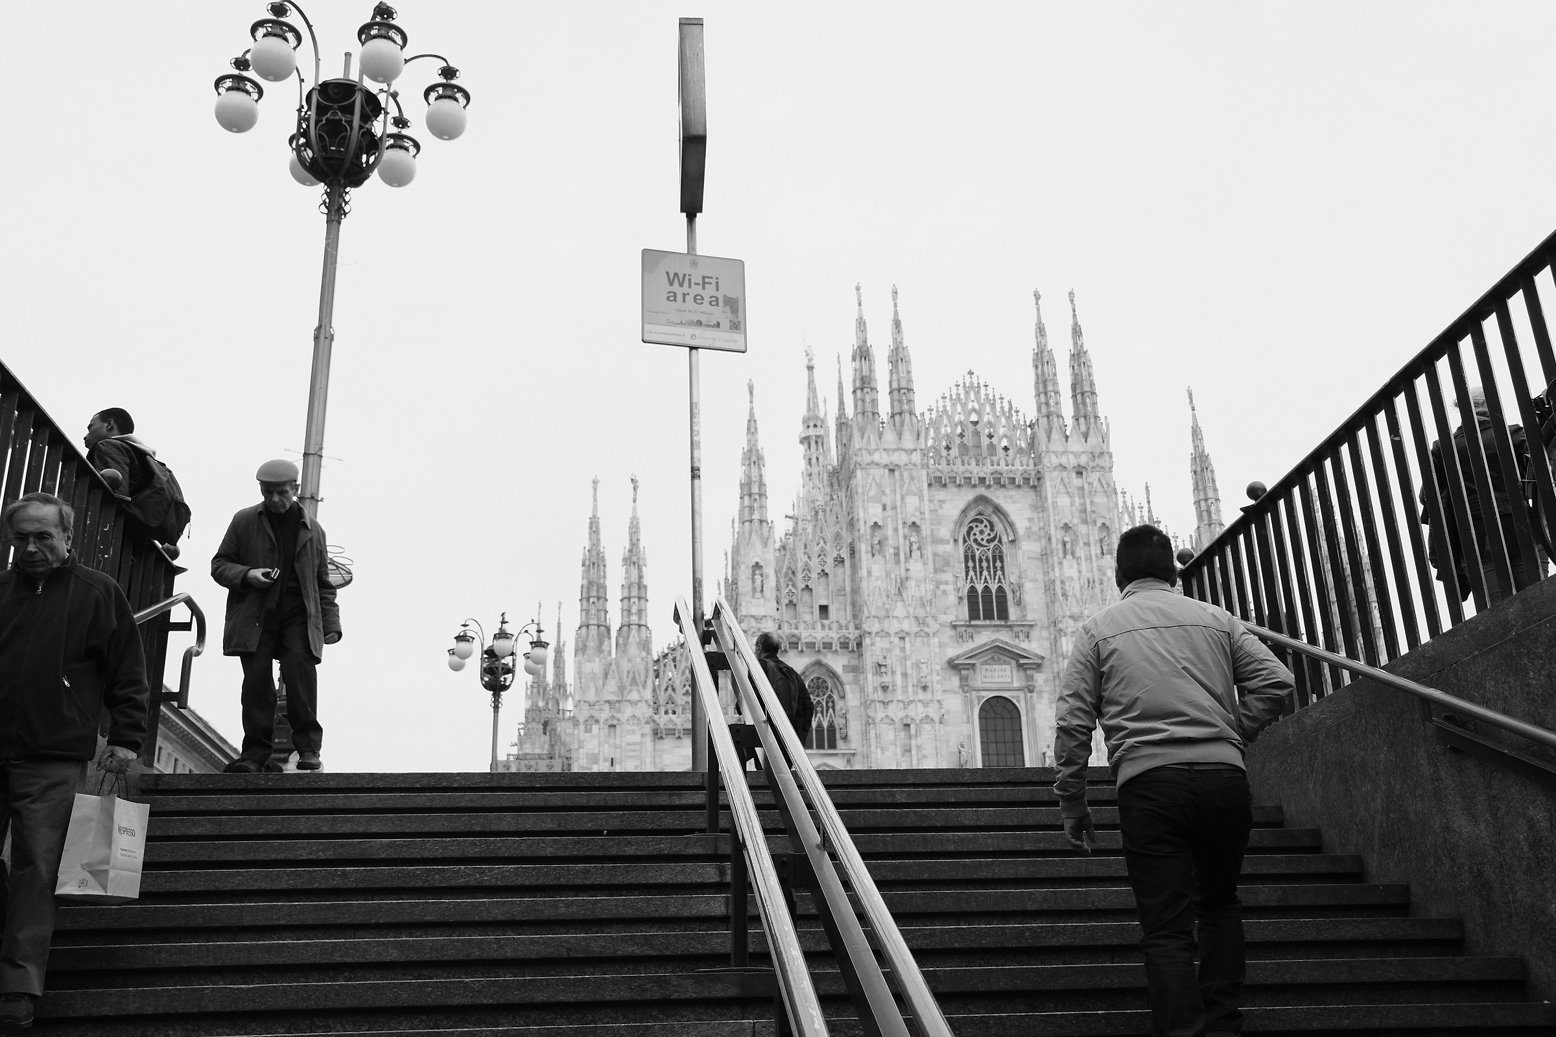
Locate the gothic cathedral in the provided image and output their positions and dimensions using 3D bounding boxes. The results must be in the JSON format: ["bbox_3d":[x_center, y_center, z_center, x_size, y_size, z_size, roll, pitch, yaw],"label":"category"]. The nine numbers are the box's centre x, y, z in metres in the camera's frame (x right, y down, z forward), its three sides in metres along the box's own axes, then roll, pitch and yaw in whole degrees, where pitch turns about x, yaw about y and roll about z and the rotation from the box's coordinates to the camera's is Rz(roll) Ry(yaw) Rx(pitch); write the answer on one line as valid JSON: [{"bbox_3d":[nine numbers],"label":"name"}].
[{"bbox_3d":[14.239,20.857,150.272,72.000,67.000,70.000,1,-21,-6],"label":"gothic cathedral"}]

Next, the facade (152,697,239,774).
[{"bbox_3d":[-48.980,24.697,100.360,10.000,25.500,50.000,1,-21,-8],"label":"facade"}]

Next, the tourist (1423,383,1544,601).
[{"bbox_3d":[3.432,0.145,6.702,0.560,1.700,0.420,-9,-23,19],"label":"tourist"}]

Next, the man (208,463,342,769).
[{"bbox_3d":[-2.419,0.474,6.981,0.620,1.662,0.460,5,-22,-18],"label":"man"}]

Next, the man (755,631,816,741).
[{"bbox_3d":[0.016,1.629,10.202,0.520,1.690,0.400,13,-26,-34],"label":"man"}]

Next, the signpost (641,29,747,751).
[{"bbox_3d":[-0.408,-0.706,7.267,0.570,3.926,0.753,3,-22,-13],"label":"signpost"}]

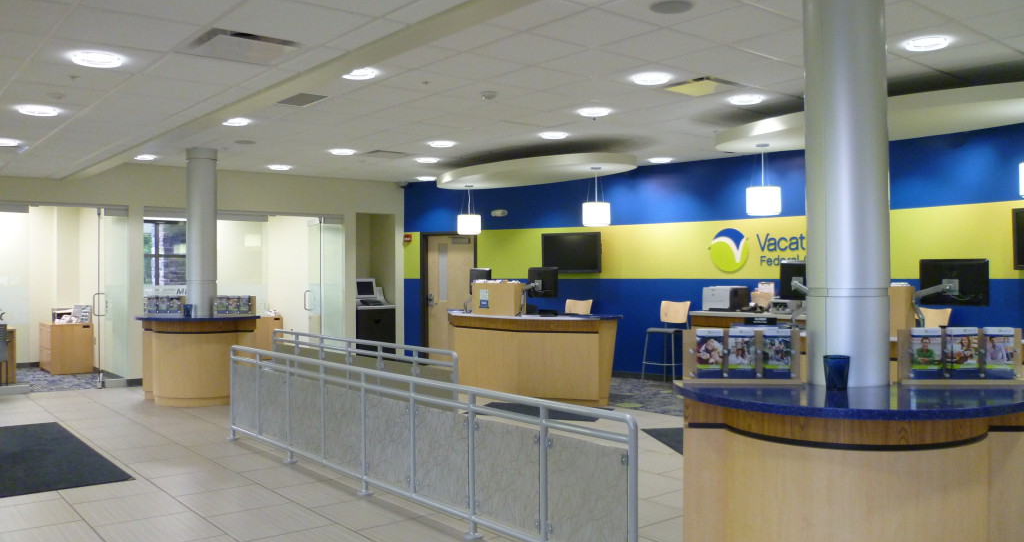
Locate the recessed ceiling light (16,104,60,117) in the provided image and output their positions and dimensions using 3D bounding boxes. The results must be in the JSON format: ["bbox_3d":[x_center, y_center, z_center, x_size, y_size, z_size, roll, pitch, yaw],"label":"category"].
[{"bbox_3d":[-3.418,-1.159,5.980,0.300,0.070,0.300,-1,0,5],"label":"recessed ceiling light"}]

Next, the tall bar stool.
[{"bbox_3d":[2.170,1.023,11.500,0.480,1.160,0.520,0,0,36],"label":"tall bar stool"}]

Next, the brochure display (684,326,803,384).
[{"bbox_3d":[1.079,0.400,3.870,0.530,0.258,0.085,-1,0,5],"label":"brochure display"}]

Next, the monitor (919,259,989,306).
[{"bbox_3d":[3.312,0.090,6.200,0.080,0.345,0.485,0,0,-44],"label":"monitor"}]

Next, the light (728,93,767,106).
[{"bbox_3d":[2.024,-1.474,7.120,0.300,0.070,0.300,-1,0,5],"label":"light"}]

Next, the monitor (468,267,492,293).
[{"bbox_3d":[-0.412,0.147,11.000,0.080,0.345,0.500,0,0,-35],"label":"monitor"}]

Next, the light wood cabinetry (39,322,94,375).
[{"bbox_3d":[-6.940,1.196,12.900,0.570,0.750,0.880,-1,0,-39],"label":"light wood cabinetry"}]

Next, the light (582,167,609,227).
[{"bbox_3d":[0.984,-0.856,9.650,0.325,0.690,0.325,0,0,0],"label":"light"}]

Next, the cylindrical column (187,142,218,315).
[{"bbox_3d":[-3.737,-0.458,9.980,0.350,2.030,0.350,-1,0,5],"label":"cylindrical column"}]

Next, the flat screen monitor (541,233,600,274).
[{"bbox_3d":[0.905,-0.269,12.600,0.980,0.615,0.100,0,0,28],"label":"flat screen monitor"}]

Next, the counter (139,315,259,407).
[{"bbox_3d":[-3.730,1.053,9.600,1.530,1.000,0.830,-1,0,2],"label":"counter"}]

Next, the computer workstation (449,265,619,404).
[{"bbox_3d":[0.130,0.786,10.330,2.500,1.650,0.950,0,0,36],"label":"computer workstation"}]

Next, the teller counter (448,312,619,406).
[{"bbox_3d":[0.110,1.076,10.300,2.500,1.070,0.880,0,0,36],"label":"teller counter"}]

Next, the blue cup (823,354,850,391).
[{"bbox_3d":[1.435,0.449,3.660,0.110,0.152,0.110,-1,0,5],"label":"blue cup"}]

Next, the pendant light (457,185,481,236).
[{"bbox_3d":[-0.574,-0.804,11.050,0.315,0.655,0.315,-1,0,5],"label":"pendant light"}]

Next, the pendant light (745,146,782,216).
[{"bbox_3d":[2.340,-0.837,7.700,0.315,0.645,0.315,-1,0,5],"label":"pendant light"}]

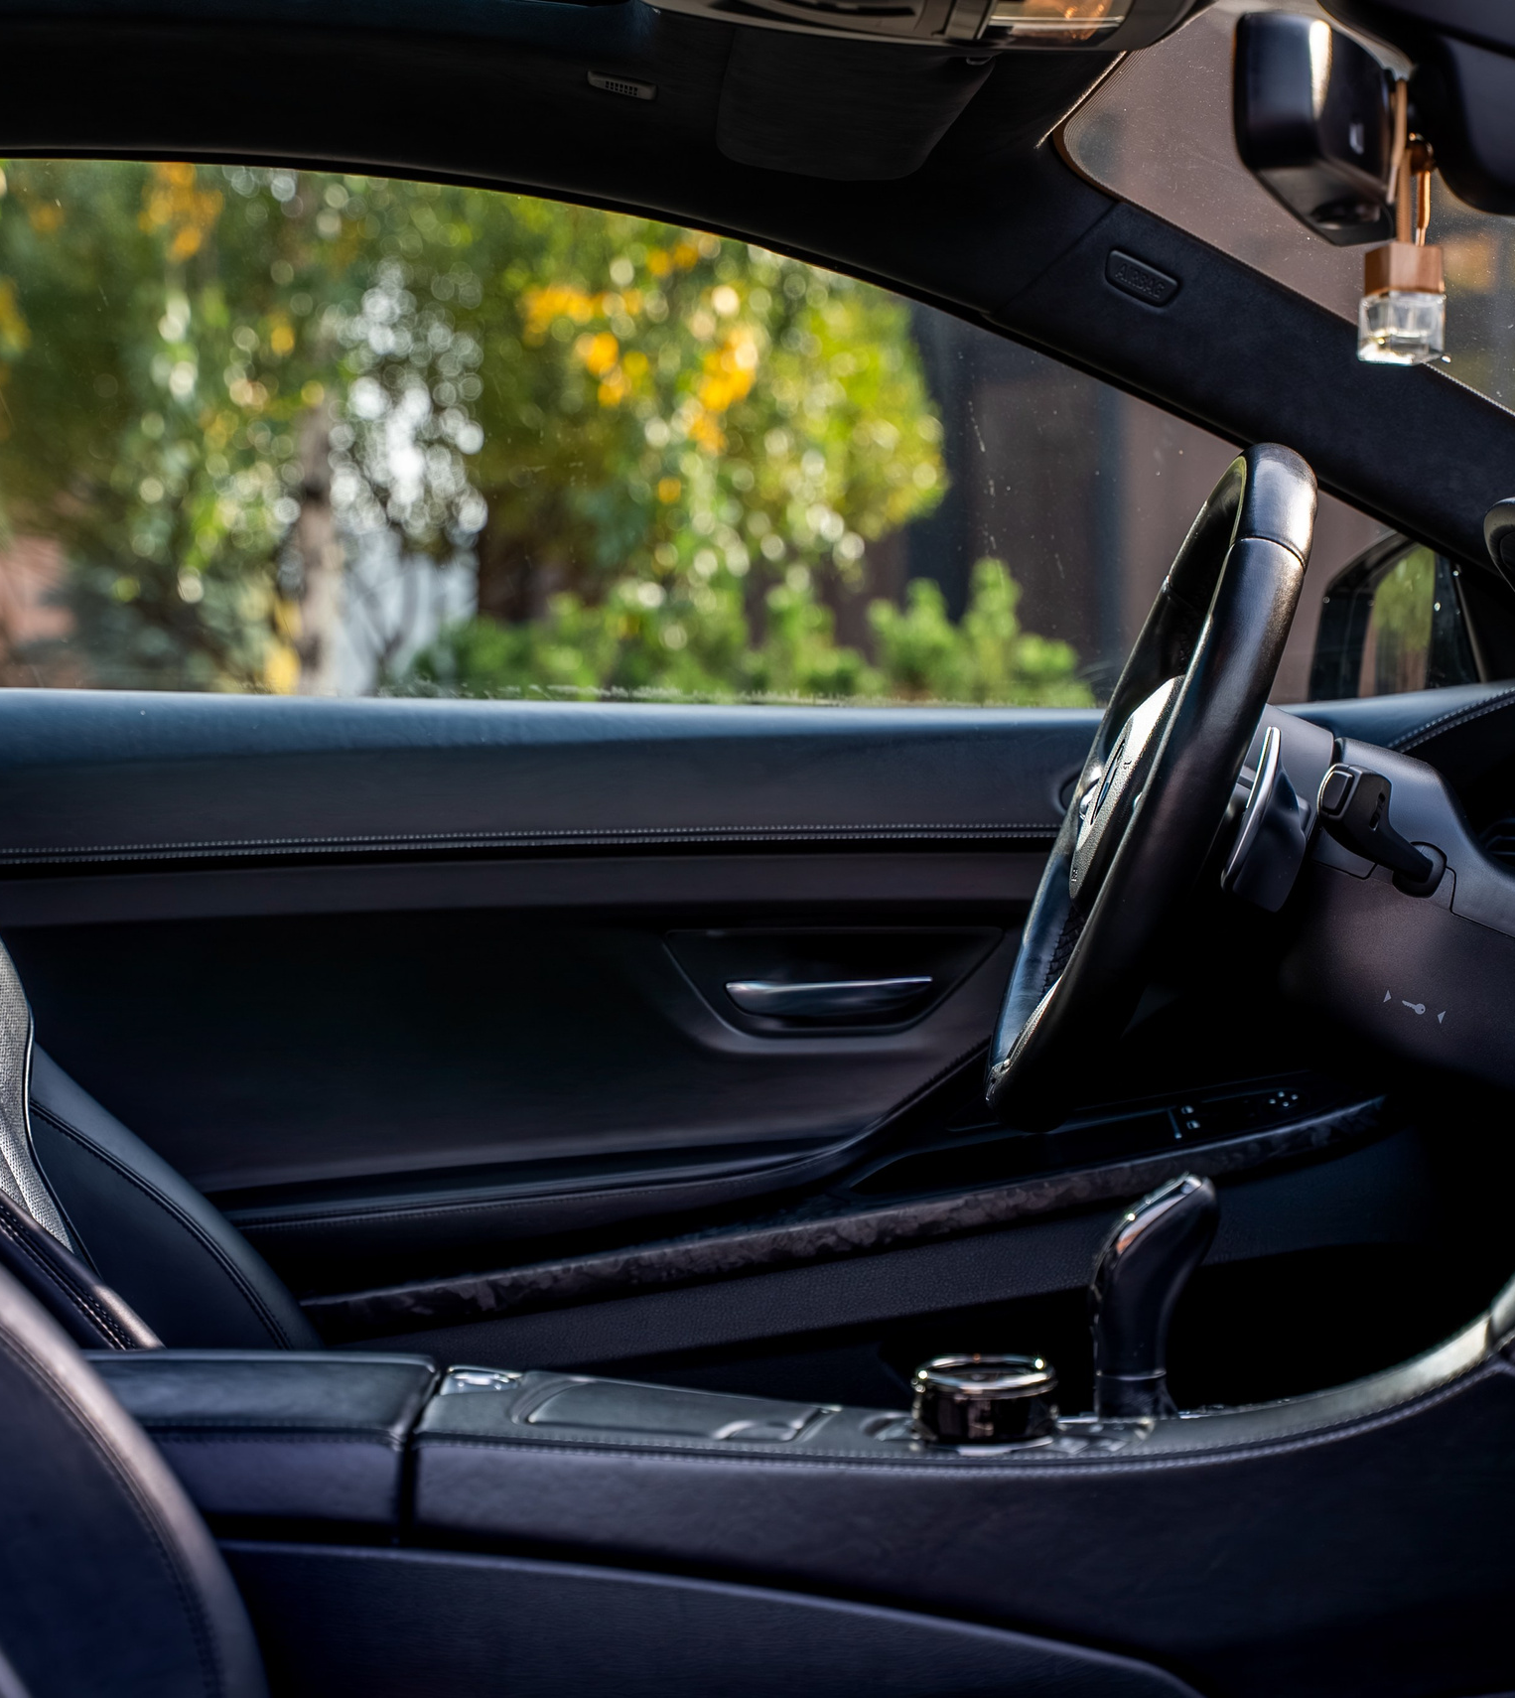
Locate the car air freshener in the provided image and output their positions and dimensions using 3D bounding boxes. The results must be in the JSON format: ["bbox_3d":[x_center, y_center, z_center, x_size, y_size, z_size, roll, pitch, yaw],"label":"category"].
[{"bbox_3d":[0.270,-0.261,1.800,0.029,0.117,0.029,-2,6,-16],"label":"car air freshener"}]

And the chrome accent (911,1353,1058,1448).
[{"bbox_3d":[0.096,0.233,1.815,0.059,0.027,0.059,-4,6,-1],"label":"chrome accent"}]

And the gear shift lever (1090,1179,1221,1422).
[{"bbox_3d":[0.172,0.197,1.883,0.059,0.108,0.044,0,5,-1],"label":"gear shift lever"}]

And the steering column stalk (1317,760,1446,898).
[{"bbox_3d":[0.304,-0.006,2.089,0.030,0.036,0.135,2,-16,24],"label":"steering column stalk"}]

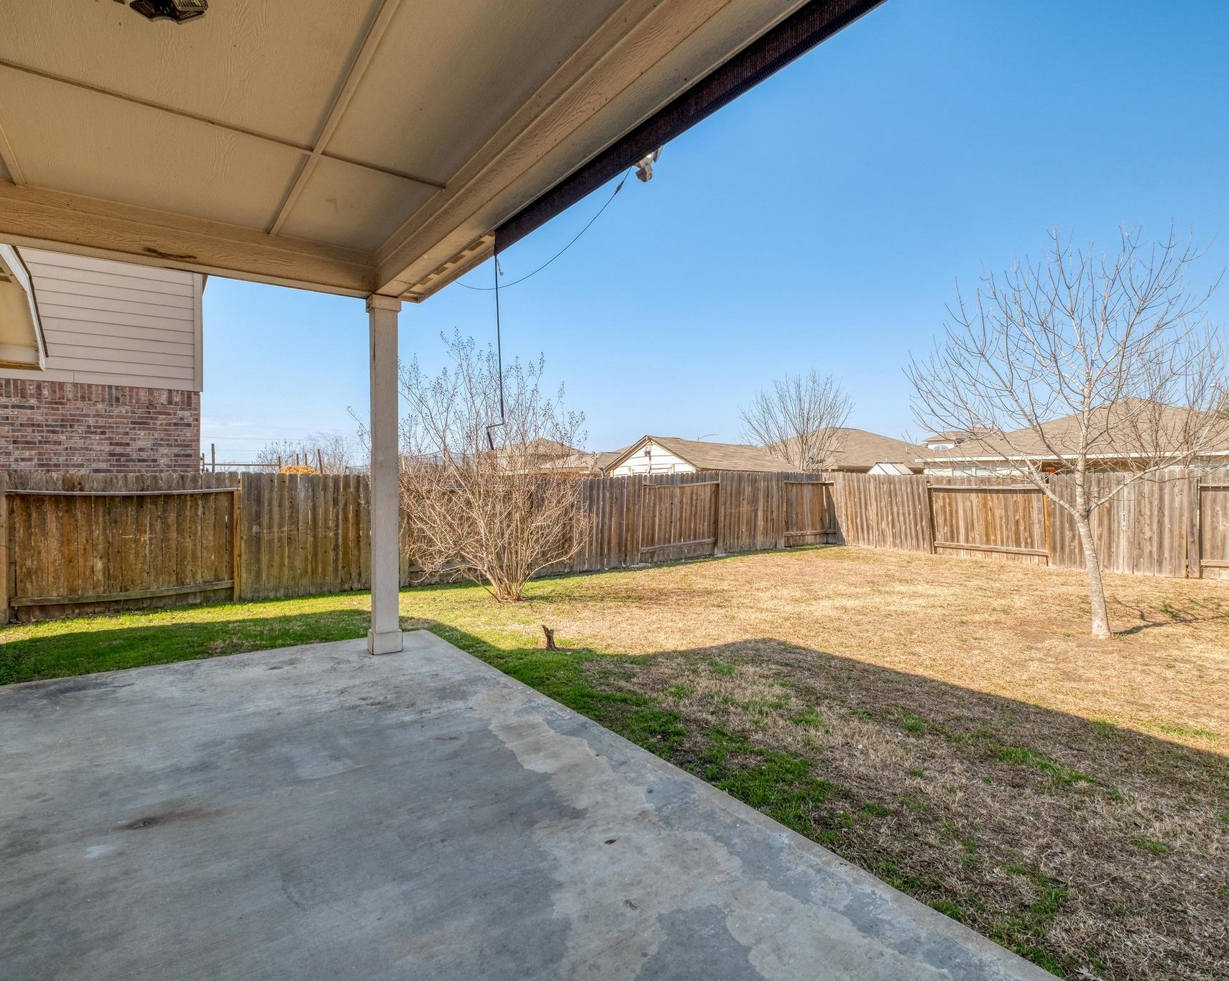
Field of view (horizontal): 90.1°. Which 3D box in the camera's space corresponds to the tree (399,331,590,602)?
[{"bbox_3d":[-1.945,-0.360,8.400,3.200,3.700,3.100,0,1,0],"label":"tree"}]

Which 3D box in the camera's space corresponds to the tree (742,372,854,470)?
[{"bbox_3d":[5.700,-1.150,19.000,3.500,5.000,3.400,0,1,0],"label":"tree"}]

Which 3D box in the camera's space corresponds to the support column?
[{"bbox_3d":[-1.653,-0.108,4.402,0.200,2.520,0.200,0,1,-37],"label":"support column"}]

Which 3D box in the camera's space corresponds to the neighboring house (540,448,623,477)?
[{"bbox_3d":[-2.450,-0.750,40.000,11.000,4.100,10.500,0,1,-37],"label":"neighboring house"}]

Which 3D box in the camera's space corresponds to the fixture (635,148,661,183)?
[{"bbox_3d":[0.136,-1.455,2.720,0.170,0.180,0.220,0,1,-37],"label":"fixture"}]

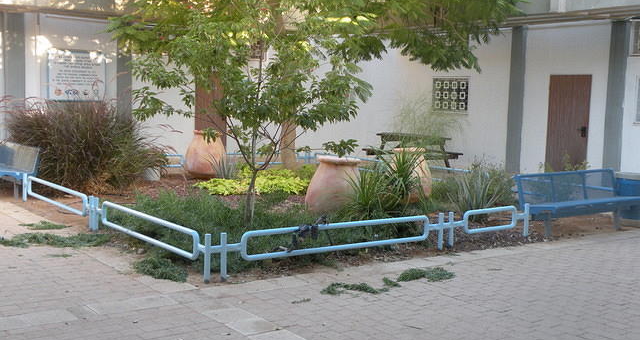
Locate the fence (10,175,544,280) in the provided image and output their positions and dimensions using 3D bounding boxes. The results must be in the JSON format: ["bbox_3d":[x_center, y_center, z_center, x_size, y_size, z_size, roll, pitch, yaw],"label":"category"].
[{"bbox_3d":[-0.839,0.423,9.773,4.233,0.380,5.437,-2,7,-36],"label":"fence"}]

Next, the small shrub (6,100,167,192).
[{"bbox_3d":[-3.939,-0.399,13.100,2.500,1.460,1.950,0,5,-17],"label":"small shrub"}]

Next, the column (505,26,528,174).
[{"bbox_3d":[4.072,-1.337,15.881,0.280,3.096,0.280,-2,6,-35],"label":"column"}]

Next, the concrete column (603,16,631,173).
[{"bbox_3d":[5.575,-1.250,14.632,0.270,3.131,0.330,-2,7,-36],"label":"concrete column"}]

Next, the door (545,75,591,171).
[{"bbox_3d":[4.945,-0.833,15.483,0.080,2.110,0.977,-2,7,-36],"label":"door"}]

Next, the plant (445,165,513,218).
[{"bbox_3d":[2.165,0.278,10.390,0.880,0.730,0.800,3,5,12],"label":"plant"}]

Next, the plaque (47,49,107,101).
[{"bbox_3d":[-5.381,-2.086,17.247,1.293,1.113,0.050,-2,7,-36],"label":"plaque"}]

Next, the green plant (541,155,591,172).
[{"bbox_3d":[3.591,0.222,11.450,0.800,0.860,0.720,3,5,17],"label":"green plant"}]

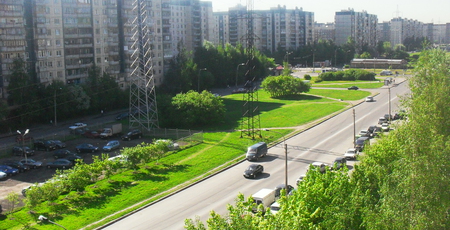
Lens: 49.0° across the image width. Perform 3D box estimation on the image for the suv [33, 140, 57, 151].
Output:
[{"bbox_3d":[-34.469,5.987,94.965,4.600,1.720,1.820,5,11,26],"label":"suv"}]

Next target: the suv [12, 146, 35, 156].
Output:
[{"bbox_3d":[-40.208,7.292,98.706,4.300,1.470,1.720,3,10,25],"label":"suv"}]

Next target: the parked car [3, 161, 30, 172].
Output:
[{"bbox_3d":[-36.132,8.911,85.865,4.500,1.650,1.800,6,12,30],"label":"parked car"}]

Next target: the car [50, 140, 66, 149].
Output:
[{"bbox_3d":[-35.489,6.301,104.418,4.200,1.450,1.720,3,10,25],"label":"car"}]

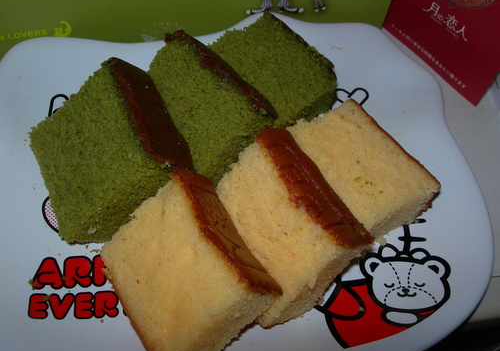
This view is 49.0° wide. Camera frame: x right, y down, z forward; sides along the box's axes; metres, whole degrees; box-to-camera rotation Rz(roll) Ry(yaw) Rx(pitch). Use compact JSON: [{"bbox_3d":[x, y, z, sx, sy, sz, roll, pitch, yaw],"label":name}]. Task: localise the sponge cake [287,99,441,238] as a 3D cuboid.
[{"bbox_3d":[0.043,0.003,0.259,0.056,0.025,0.062,-27,61,-20],"label":"sponge cake"}]

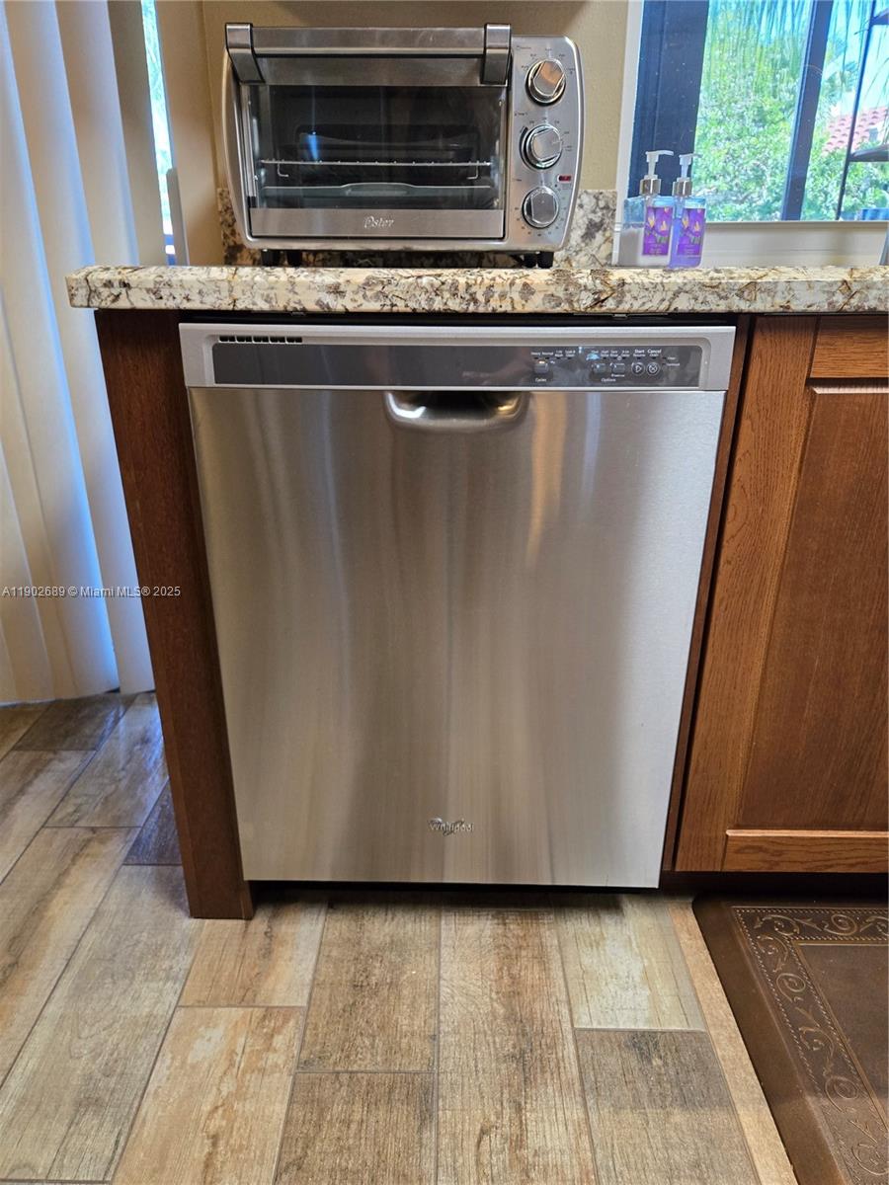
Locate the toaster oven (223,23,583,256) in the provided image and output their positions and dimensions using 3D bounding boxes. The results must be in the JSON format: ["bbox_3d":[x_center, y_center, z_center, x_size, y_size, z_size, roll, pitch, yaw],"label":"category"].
[{"bbox_3d":[-0.045,-0.555,1.031,0.417,0.239,0.315,0,23,0],"label":"toaster oven"}]

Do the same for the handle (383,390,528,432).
[{"bbox_3d":[0.013,-0.209,0.901,0.163,0.047,0.035,0,23,0],"label":"handle"}]

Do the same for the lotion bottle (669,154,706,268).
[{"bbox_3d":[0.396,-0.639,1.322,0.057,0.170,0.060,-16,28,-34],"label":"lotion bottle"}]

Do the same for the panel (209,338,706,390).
[{"bbox_3d":[0.014,-0.254,0.875,0.549,0.054,0.015,0,23,0],"label":"panel"}]

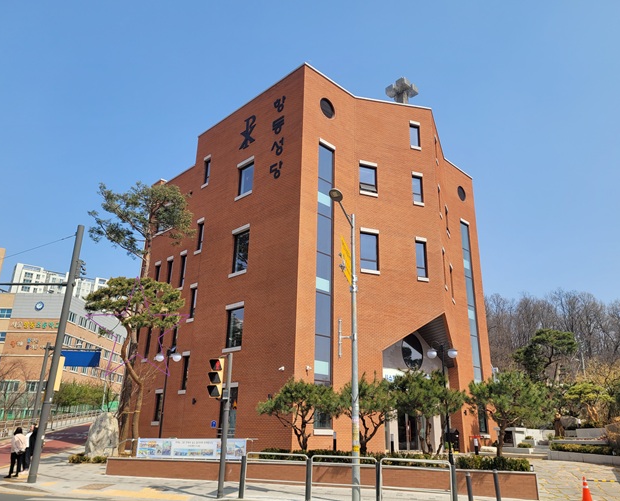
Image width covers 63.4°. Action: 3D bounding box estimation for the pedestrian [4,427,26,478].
[{"bbox_3d":[-10.156,6.980,17.432,0.460,1.620,0.480,-6,-22,19],"label":"pedestrian"}]

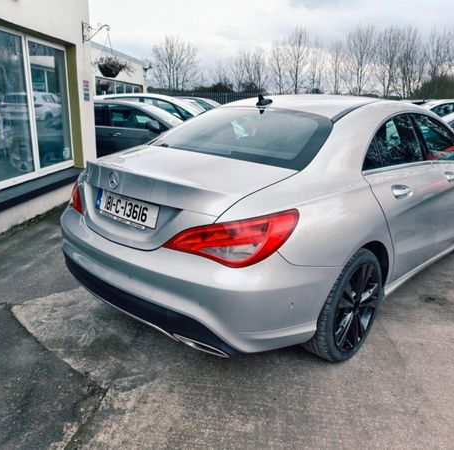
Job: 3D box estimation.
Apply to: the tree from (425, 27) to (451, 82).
[{"bbox_3d":[18.276,-12.716,35.229,2.173,8.782,2.173,10,18,25],"label":"tree"}]

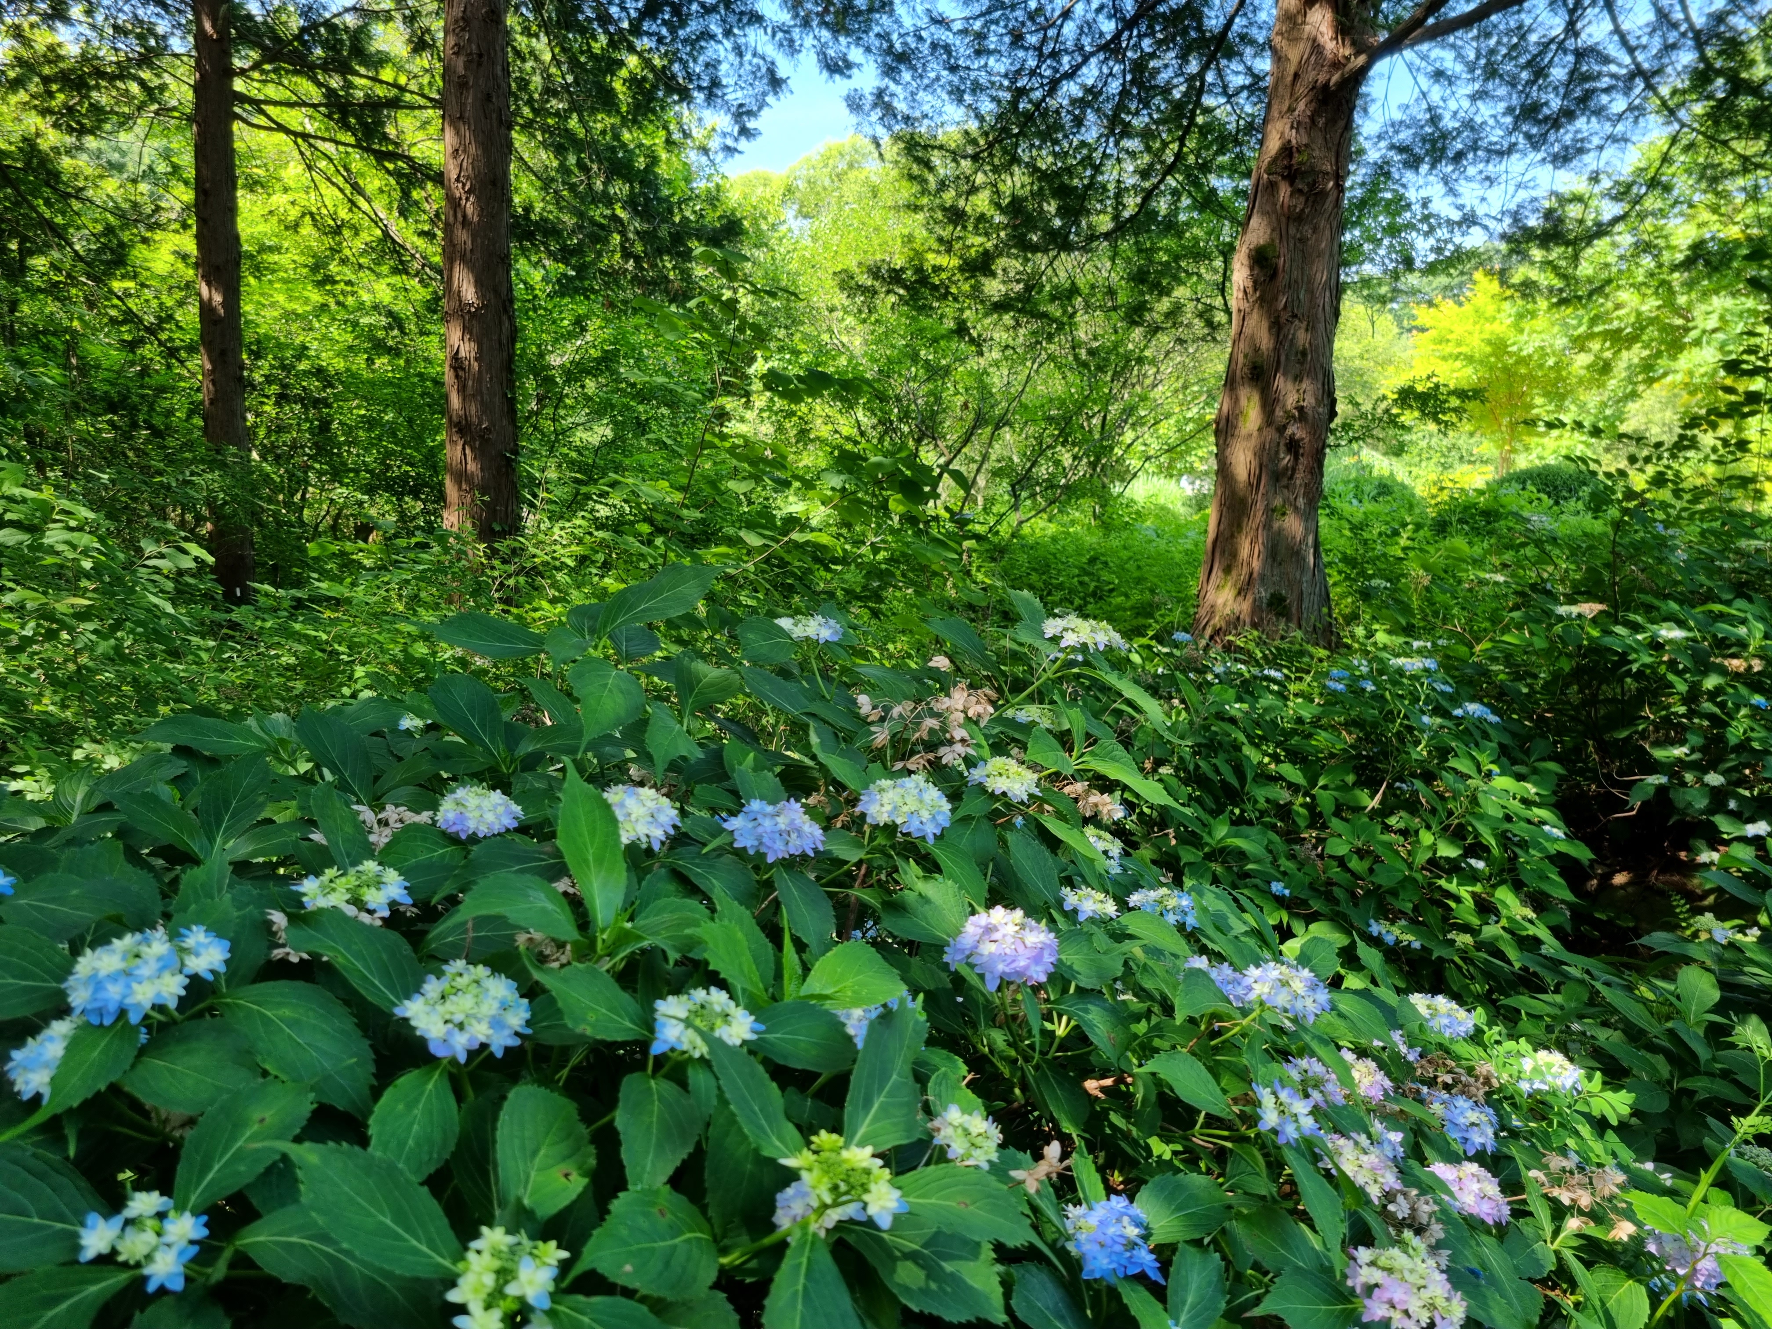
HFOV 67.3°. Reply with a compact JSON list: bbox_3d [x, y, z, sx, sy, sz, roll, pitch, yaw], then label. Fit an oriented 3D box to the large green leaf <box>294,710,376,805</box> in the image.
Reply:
[{"bbox_3d":[-0.757,0.126,1.825,0.090,0.174,0.035,-36,-18,-19],"label":"large green leaf"}]

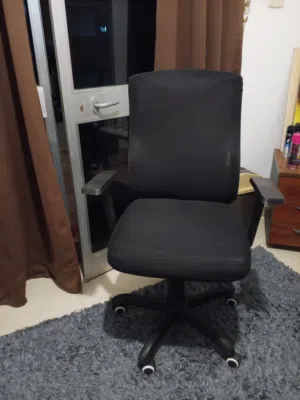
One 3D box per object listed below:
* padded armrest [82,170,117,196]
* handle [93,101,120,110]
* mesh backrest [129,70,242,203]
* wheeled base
[{"bbox_3d":[-0.193,-0.065,1.231,0.073,0.030,0.210,5,25,13],"label":"padded armrest"},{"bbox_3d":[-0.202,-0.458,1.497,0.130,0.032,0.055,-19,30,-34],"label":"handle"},{"bbox_3d":[0.147,-0.260,1.366,0.465,0.570,0.100,2,15,7],"label":"mesh backrest"},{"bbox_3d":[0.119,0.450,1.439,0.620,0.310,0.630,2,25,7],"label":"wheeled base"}]

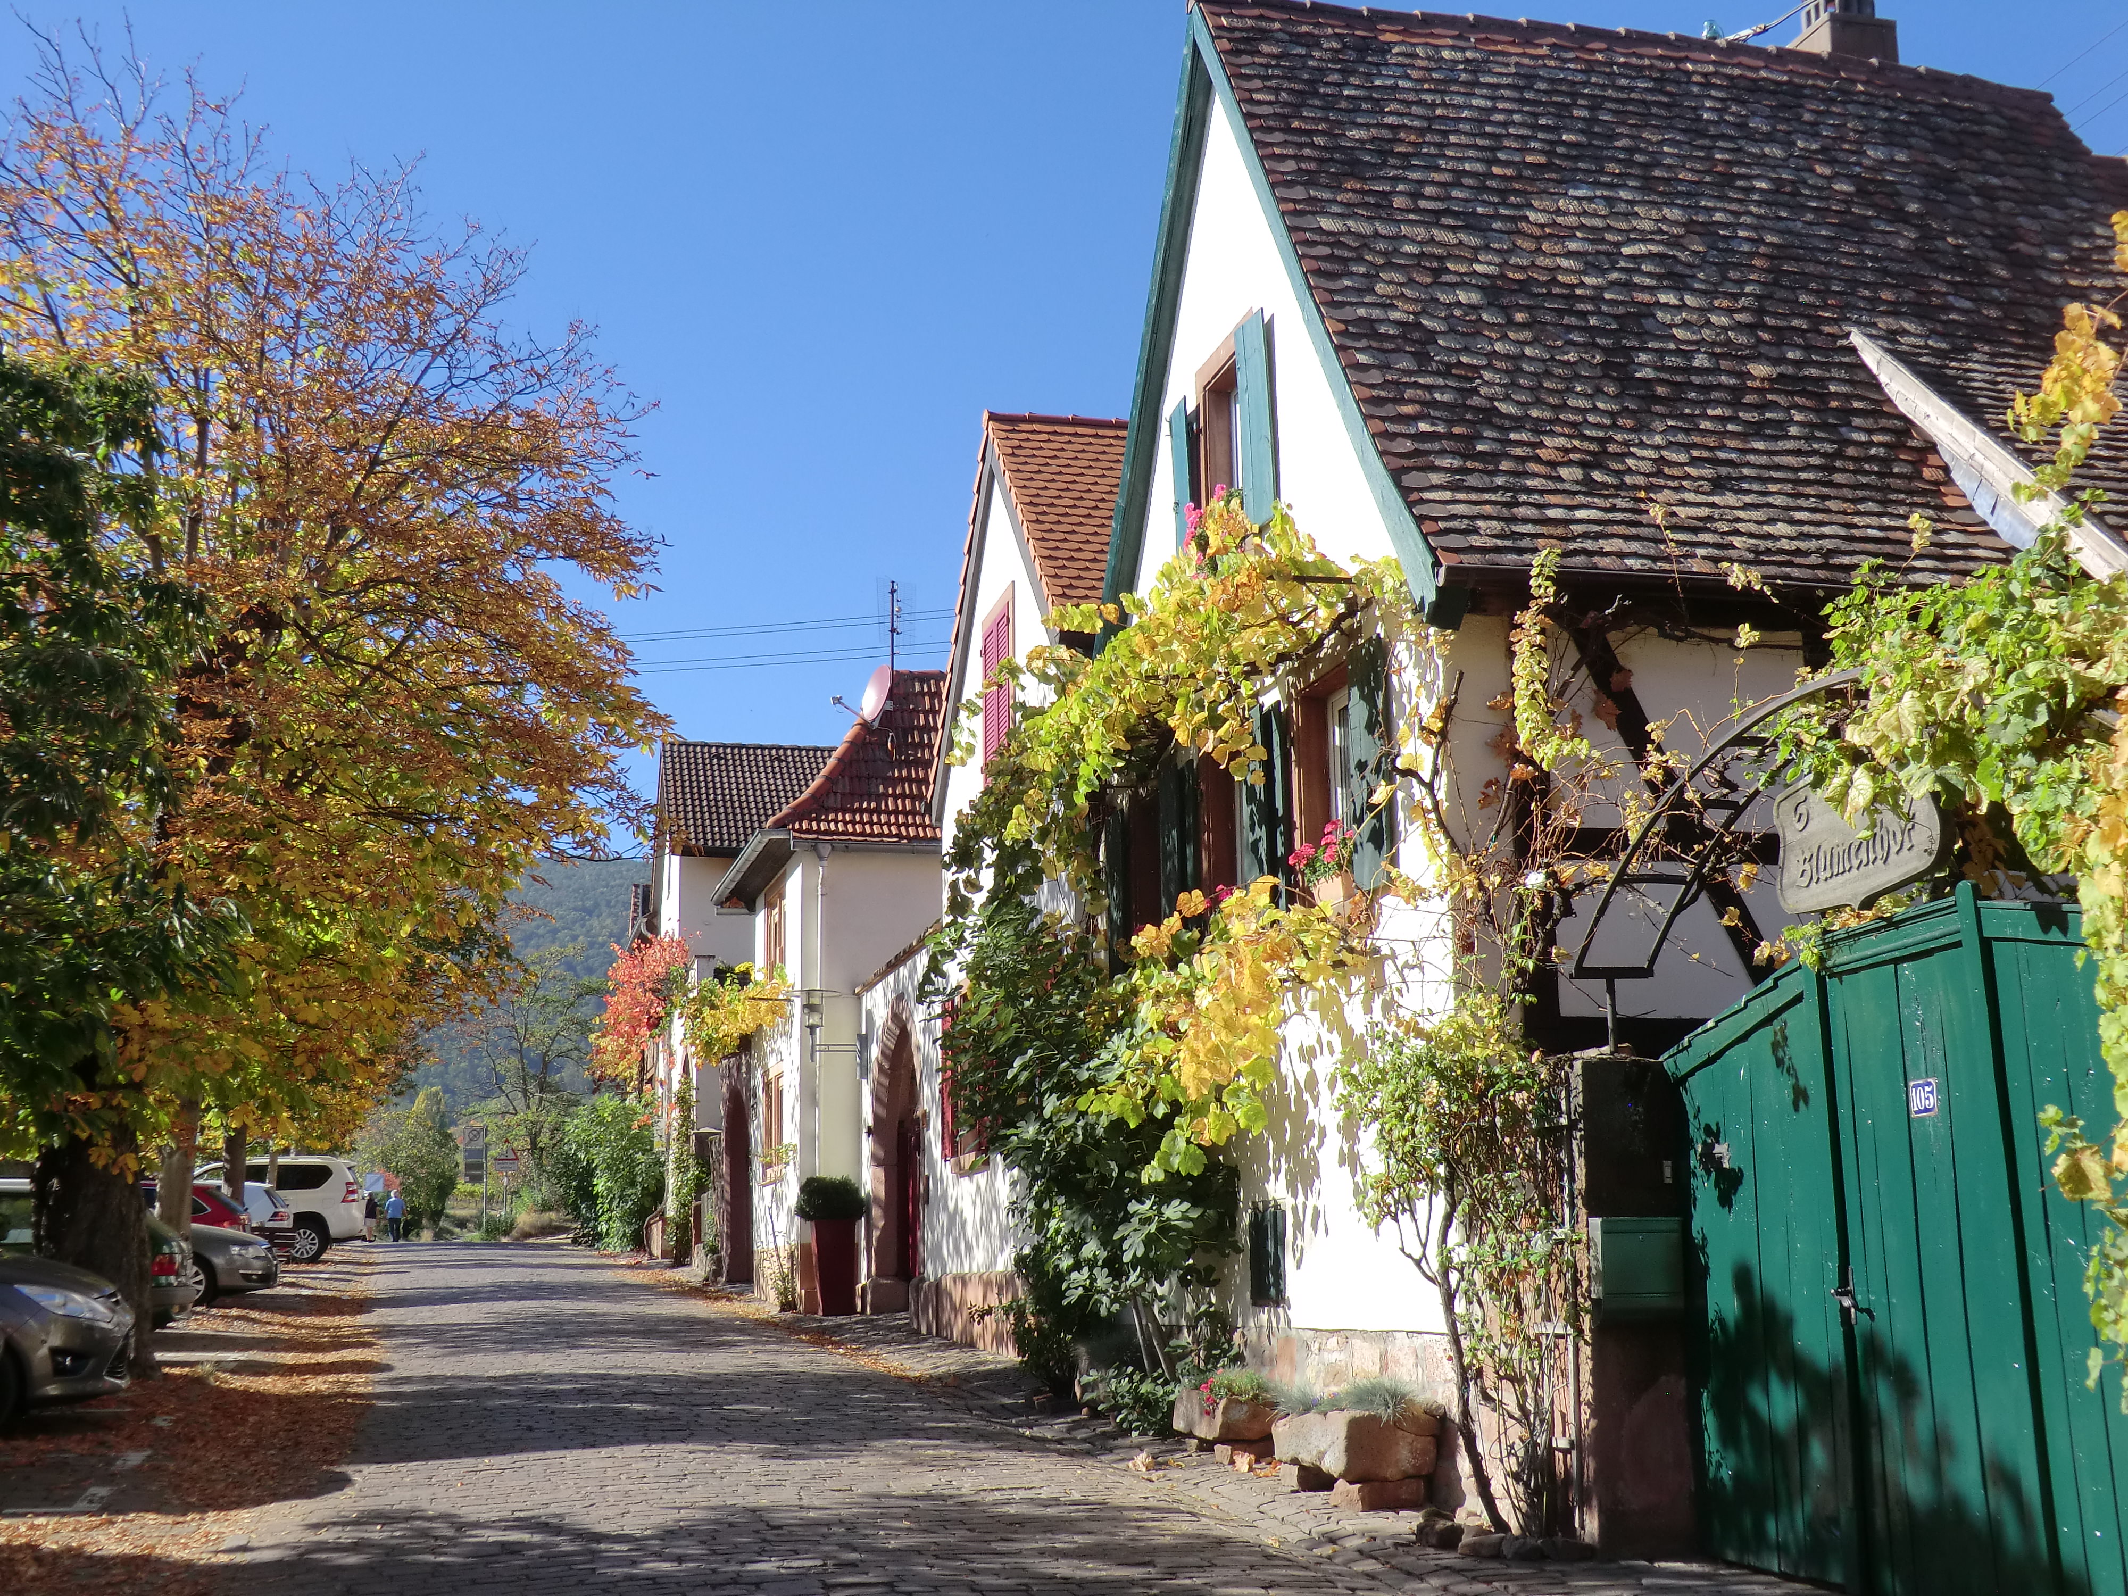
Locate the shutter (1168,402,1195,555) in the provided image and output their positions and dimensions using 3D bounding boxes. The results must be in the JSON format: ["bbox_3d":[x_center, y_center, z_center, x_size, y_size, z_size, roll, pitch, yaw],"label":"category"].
[{"bbox_3d":[0.774,-1.981,16.545,0.050,1.320,0.480,1,-12,-9],"label":"shutter"}]

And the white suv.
[{"bbox_3d":[-14.975,7.399,44.164,4.780,1.860,1.885,2,-9,-14],"label":"white suv"}]

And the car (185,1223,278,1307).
[{"bbox_3d":[-12.578,5.801,31.771,4.770,1.480,1.820,1,-9,-8],"label":"car"}]

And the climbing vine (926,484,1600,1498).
[{"bbox_3d":[0.930,1.388,15.074,1.950,5.250,6.500,2,-12,-14],"label":"climbing vine"}]

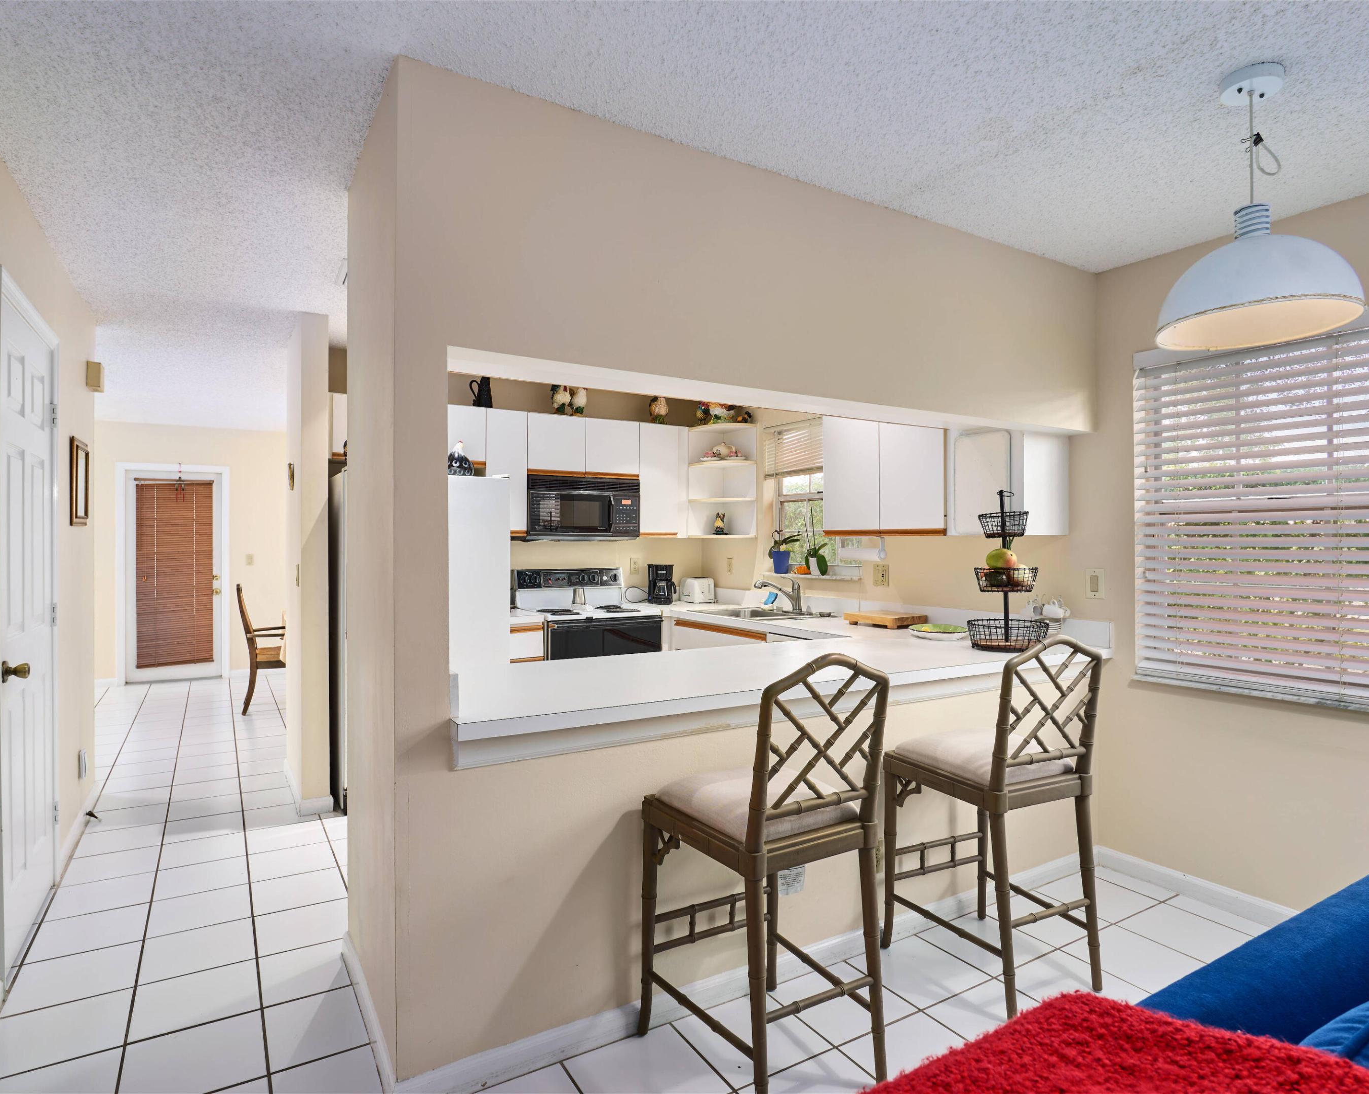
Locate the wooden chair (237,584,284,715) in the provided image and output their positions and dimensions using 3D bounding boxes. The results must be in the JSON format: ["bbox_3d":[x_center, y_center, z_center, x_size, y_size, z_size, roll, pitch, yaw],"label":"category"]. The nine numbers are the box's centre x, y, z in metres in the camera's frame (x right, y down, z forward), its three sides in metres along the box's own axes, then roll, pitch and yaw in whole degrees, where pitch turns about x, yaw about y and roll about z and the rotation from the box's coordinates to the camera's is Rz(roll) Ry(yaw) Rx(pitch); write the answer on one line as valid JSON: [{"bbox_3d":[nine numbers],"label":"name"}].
[{"bbox_3d":[-3.375,0.806,6.322,0.595,1.018,0.564,0,0,-27],"label":"wooden chair"}]

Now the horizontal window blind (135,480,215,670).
[{"bbox_3d":[-4.989,0.265,7.436,0.649,1.806,0.050,0,0,-32],"label":"horizontal window blind"}]

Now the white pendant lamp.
[{"bbox_3d":[1.368,-0.828,1.821,0.403,0.591,0.403,0,0,0],"label":"white pendant lamp"}]

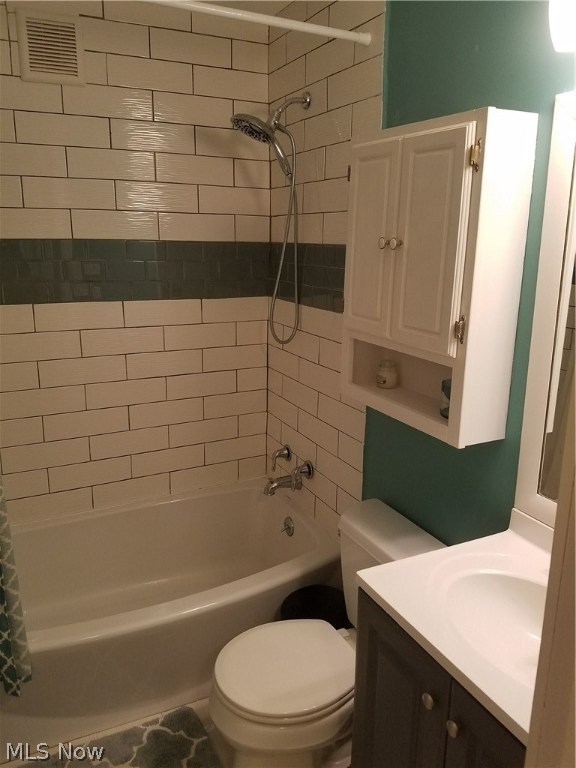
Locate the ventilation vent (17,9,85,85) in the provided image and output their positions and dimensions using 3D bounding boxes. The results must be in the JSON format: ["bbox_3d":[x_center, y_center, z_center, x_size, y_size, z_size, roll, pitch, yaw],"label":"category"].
[{"bbox_3d":[-0.779,-1.107,1.902,0.193,0.207,0.020,-7,16,-26],"label":"ventilation vent"}]

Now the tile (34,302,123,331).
[{"bbox_3d":[-0.798,-0.261,2.223,0.322,0.106,0.010,-7,16,-26],"label":"tile"}]

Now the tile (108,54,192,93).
[{"bbox_3d":[-0.479,-1.091,2.039,0.304,0.101,0.010,-6,16,-25],"label":"tile"}]

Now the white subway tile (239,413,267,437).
[{"bbox_3d":[-0.162,0.190,2.673,0.144,0.106,0.010,-7,16,-26],"label":"white subway tile"}]

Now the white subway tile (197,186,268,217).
[{"bbox_3d":[-0.222,-0.759,2.389,0.305,0.106,0.010,-7,16,-26],"label":"white subway tile"}]

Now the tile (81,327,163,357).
[{"bbox_3d":[-0.620,-0.162,2.179,0.302,0.099,0.010,-7,16,-26],"label":"tile"}]

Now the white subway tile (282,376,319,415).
[{"bbox_3d":[0.053,0.046,2.377,0.010,0.106,0.316,-7,16,-26],"label":"white subway tile"}]

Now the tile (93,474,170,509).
[{"bbox_3d":[-0.644,0.441,2.402,0.310,0.102,0.010,-7,16,-26],"label":"tile"}]

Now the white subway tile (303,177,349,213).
[{"bbox_3d":[0.126,-0.624,1.920,0.010,0.099,0.299,-6,16,-26],"label":"white subway tile"}]

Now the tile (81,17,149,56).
[{"bbox_3d":[-0.603,-1.176,1.953,0.270,0.101,0.010,-6,16,-25],"label":"tile"}]

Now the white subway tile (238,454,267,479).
[{"bbox_3d":[-0.157,0.377,2.594,0.141,0.094,0.010,-6,16,-25],"label":"white subway tile"}]

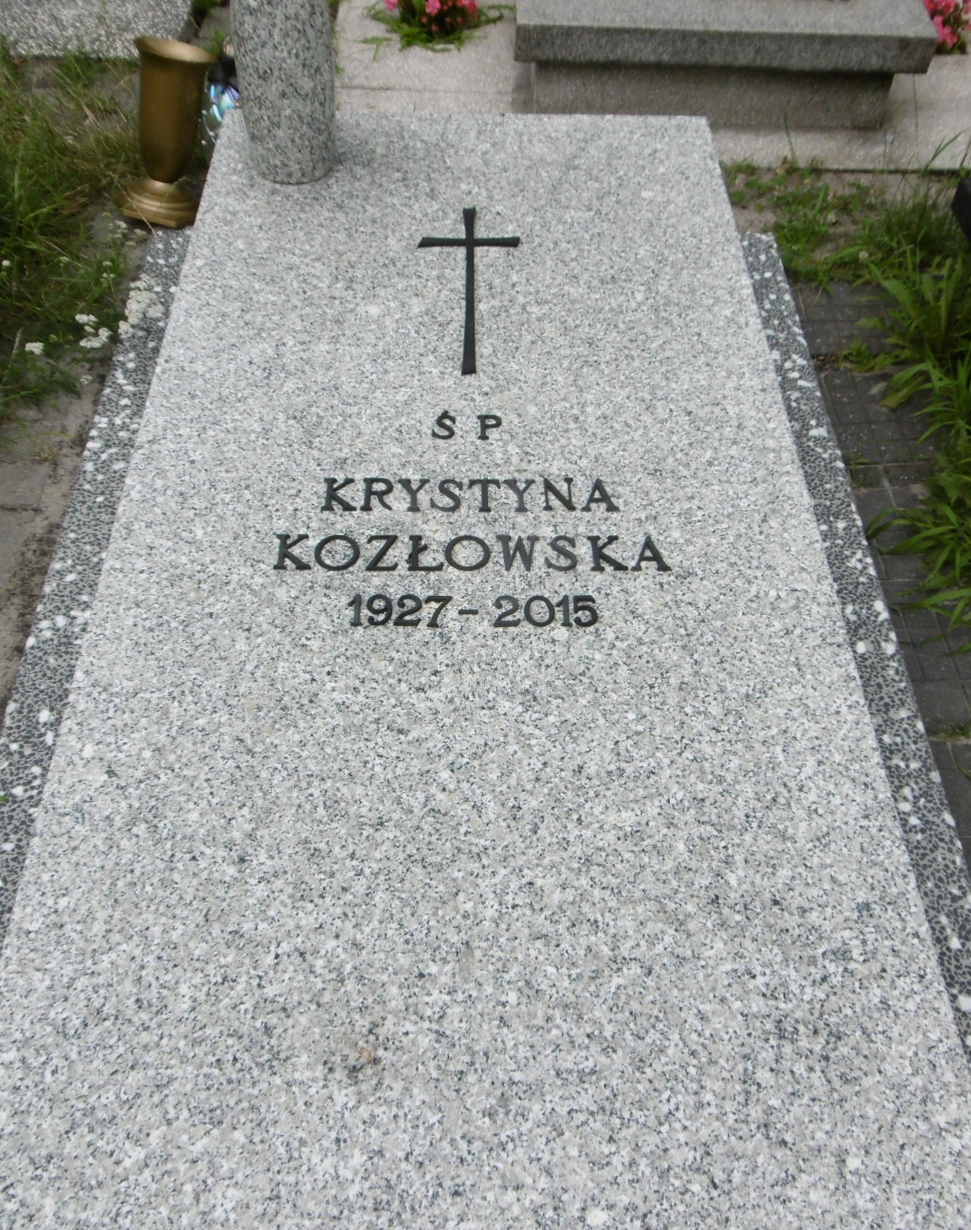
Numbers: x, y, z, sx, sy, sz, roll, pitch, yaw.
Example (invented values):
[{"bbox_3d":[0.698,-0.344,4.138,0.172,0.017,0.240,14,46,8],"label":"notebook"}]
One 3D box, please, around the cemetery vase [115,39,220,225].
[{"bbox_3d":[-0.546,-0.841,1.971,0.143,0.295,0.143,10,43,-13],"label":"cemetery vase"}]

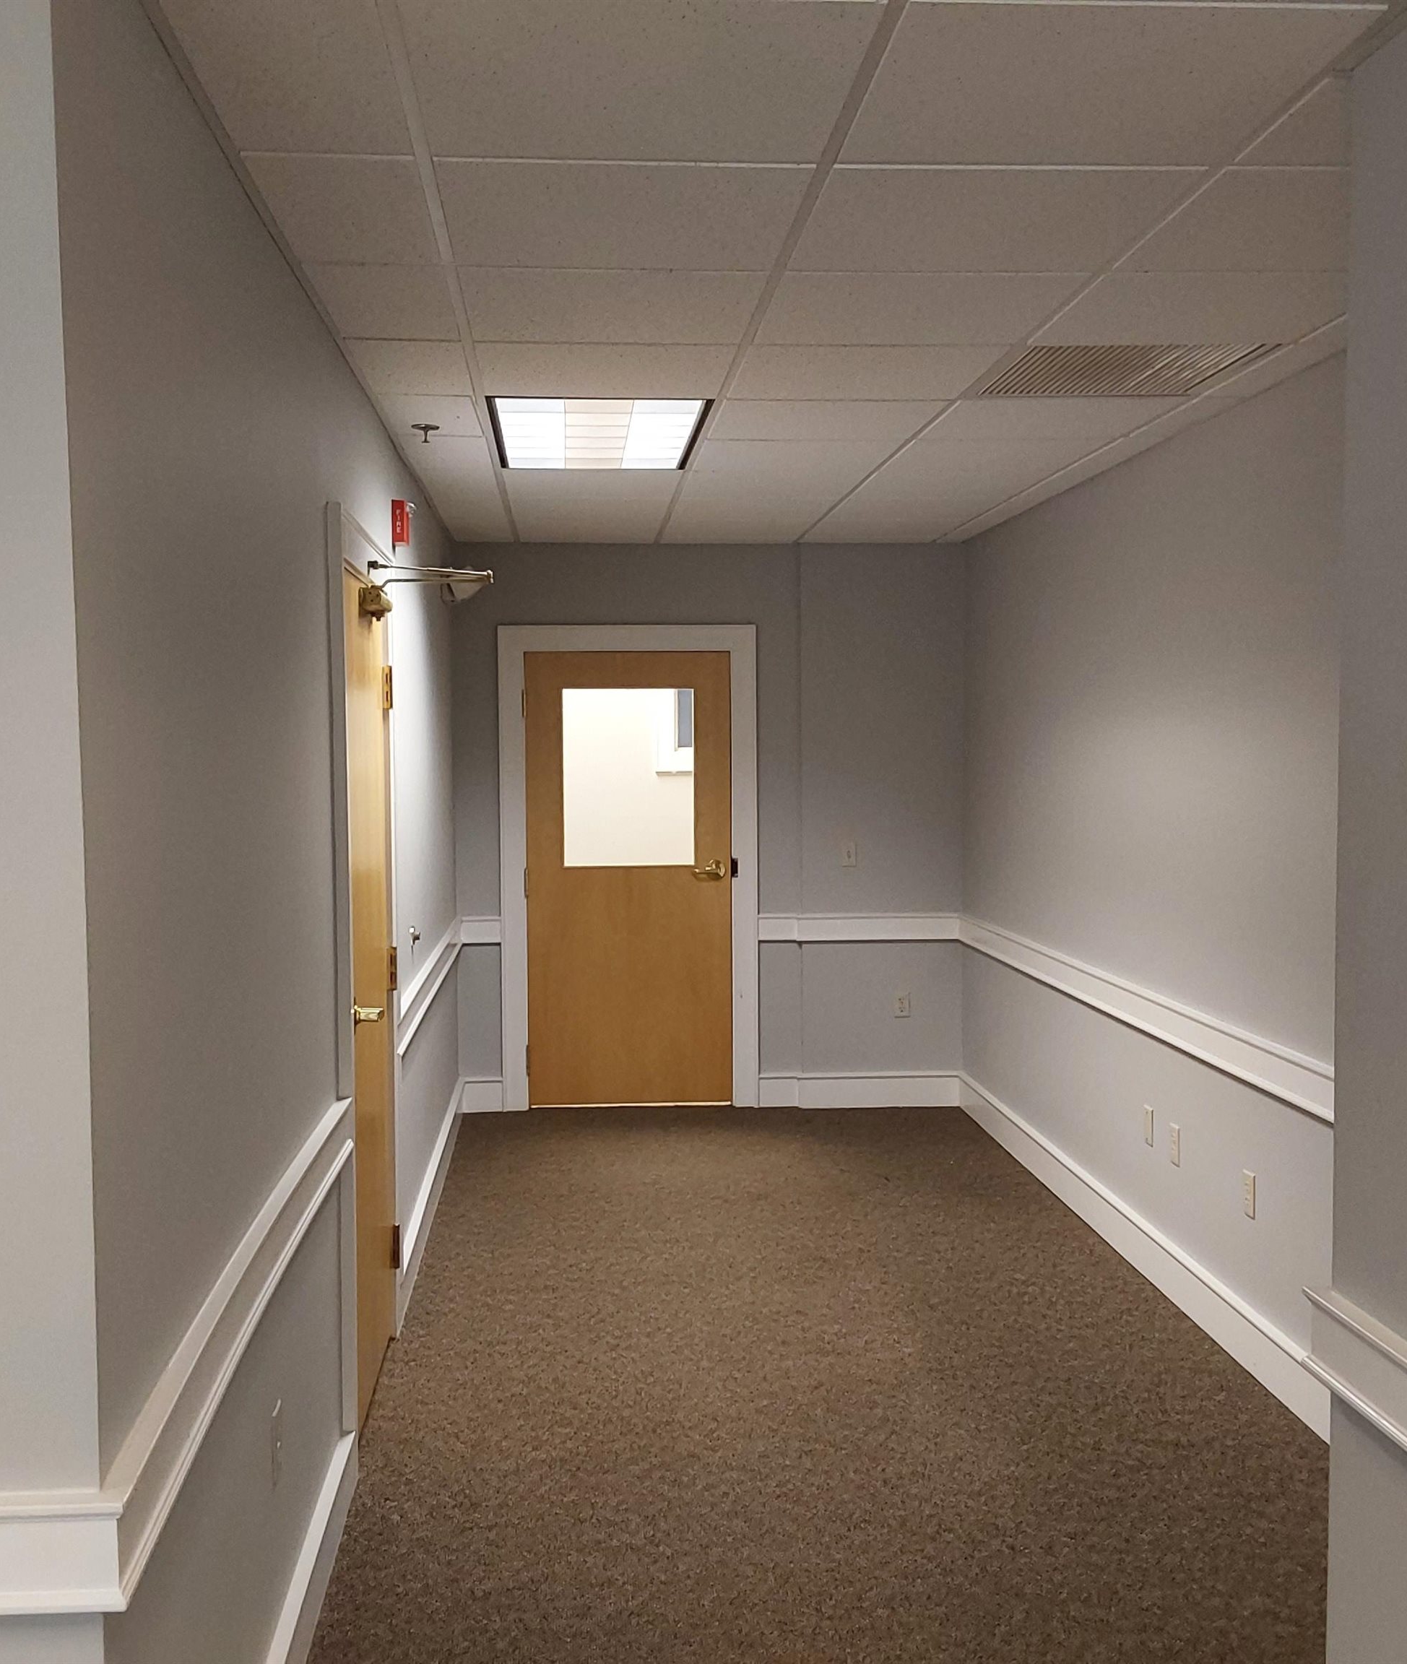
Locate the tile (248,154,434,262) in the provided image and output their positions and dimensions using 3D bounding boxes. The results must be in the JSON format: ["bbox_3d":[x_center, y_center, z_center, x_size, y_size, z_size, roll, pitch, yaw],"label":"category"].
[{"bbox_3d":[-0.589,-1.033,3.002,0.282,0.020,0.602,-1,3,-4],"label":"tile"}]

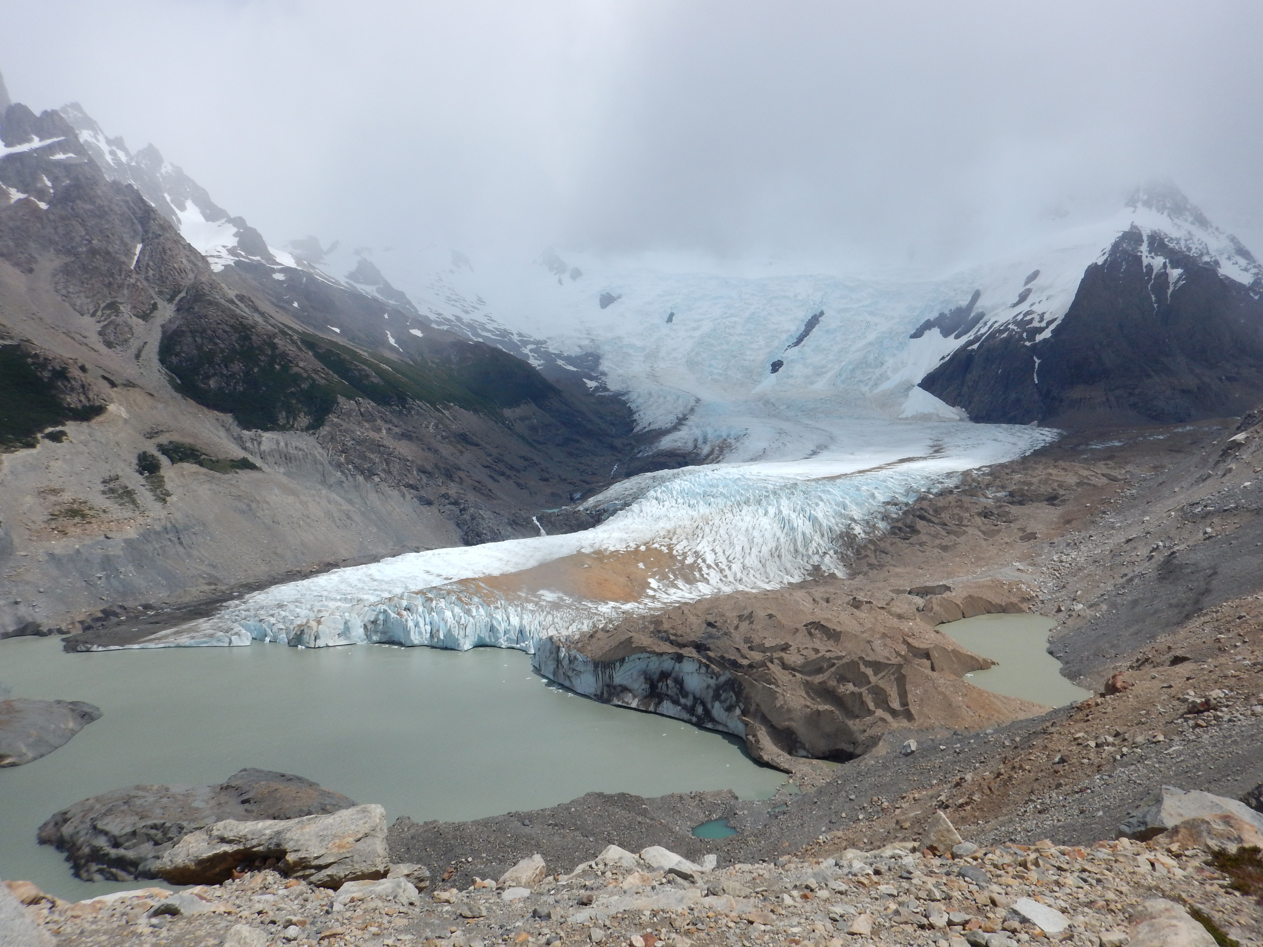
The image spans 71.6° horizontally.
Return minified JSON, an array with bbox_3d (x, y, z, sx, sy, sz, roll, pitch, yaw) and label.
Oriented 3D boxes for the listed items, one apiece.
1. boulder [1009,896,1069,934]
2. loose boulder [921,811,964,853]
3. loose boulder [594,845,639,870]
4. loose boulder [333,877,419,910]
[{"bbox_3d":[2.228,2.417,4.800,0.180,0.100,0.340,-3,4,-45],"label":"boulder"},{"bbox_3d":[2.415,2.782,6.800,0.330,0.290,0.170,0,3,-9],"label":"loose boulder"},{"bbox_3d":[-0.109,2.894,6.600,0.340,0.160,0.240,0,3,0],"label":"loose boulder"},{"bbox_3d":[-1.713,2.828,5.900,0.560,0.180,0.310,0,3,0],"label":"loose boulder"}]

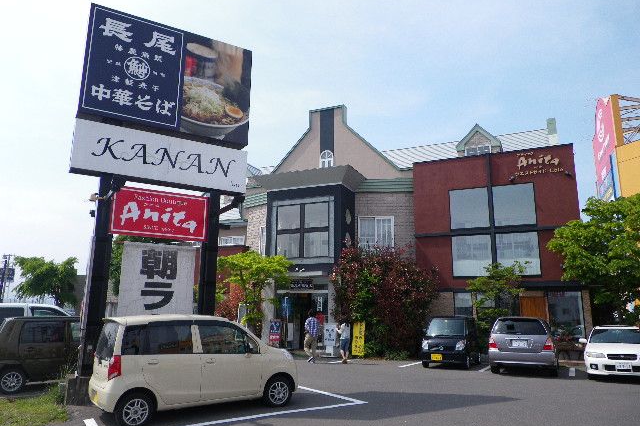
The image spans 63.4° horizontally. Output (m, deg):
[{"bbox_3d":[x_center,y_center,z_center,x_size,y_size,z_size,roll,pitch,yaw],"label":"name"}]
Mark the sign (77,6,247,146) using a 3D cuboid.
[{"bbox_3d":[-3.191,-2.819,11.155,3.502,2.359,0.350,8,-14,-30],"label":"sign"}]

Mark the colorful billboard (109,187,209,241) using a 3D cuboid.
[{"bbox_3d":[-3.197,0.042,10.422,1.889,0.926,0.120,8,-14,-30],"label":"colorful billboard"}]

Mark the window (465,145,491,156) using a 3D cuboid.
[{"bbox_3d":[7.276,-2.792,23.858,1.150,0.640,0.120,-5,-13,23],"label":"window"}]

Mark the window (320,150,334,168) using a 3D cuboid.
[{"bbox_3d":[0.371,-2.610,25.725,0.730,1.060,0.120,-5,-13,23],"label":"window"}]

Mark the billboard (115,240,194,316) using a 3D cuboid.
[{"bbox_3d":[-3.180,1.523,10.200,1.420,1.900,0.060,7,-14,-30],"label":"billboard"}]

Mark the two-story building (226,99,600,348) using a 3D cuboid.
[{"bbox_3d":[4.170,1.411,26.900,16.300,11.300,10.500,-5,-13,23],"label":"two-story building"}]

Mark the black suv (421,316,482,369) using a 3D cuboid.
[{"bbox_3d":[4.682,4.521,18.293,1.475,1.735,3.395,-5,-13,25],"label":"black suv"}]

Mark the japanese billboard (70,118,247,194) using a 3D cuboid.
[{"bbox_3d":[-3.223,-1.053,10.770,3.515,1.033,0.350,8,-14,-30],"label":"japanese billboard"}]

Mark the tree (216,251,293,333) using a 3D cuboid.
[{"bbox_3d":[-2.523,3.456,19.502,2.600,3.900,2.600,0,-12,0],"label":"tree"}]

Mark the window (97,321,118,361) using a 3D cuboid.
[{"bbox_3d":[-3.206,1.940,7.830,0.120,0.520,1.080,9,-15,-37],"label":"window"}]

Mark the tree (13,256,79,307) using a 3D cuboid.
[{"bbox_3d":[-11.379,3.758,21.500,2.800,4.100,2.800,7,-13,-27],"label":"tree"}]

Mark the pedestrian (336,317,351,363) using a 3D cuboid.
[{"bbox_3d":[0.790,4.279,17.400,0.420,1.580,0.450,-11,-17,44],"label":"pedestrian"}]

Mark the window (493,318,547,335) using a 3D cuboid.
[{"bbox_3d":[5.872,3.341,15.200,1.480,0.520,0.120,-5,-38,23],"label":"window"}]

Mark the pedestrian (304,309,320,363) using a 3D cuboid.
[{"bbox_3d":[-0.245,4.144,17.400,0.530,1.770,0.480,7,-13,-27],"label":"pedestrian"}]

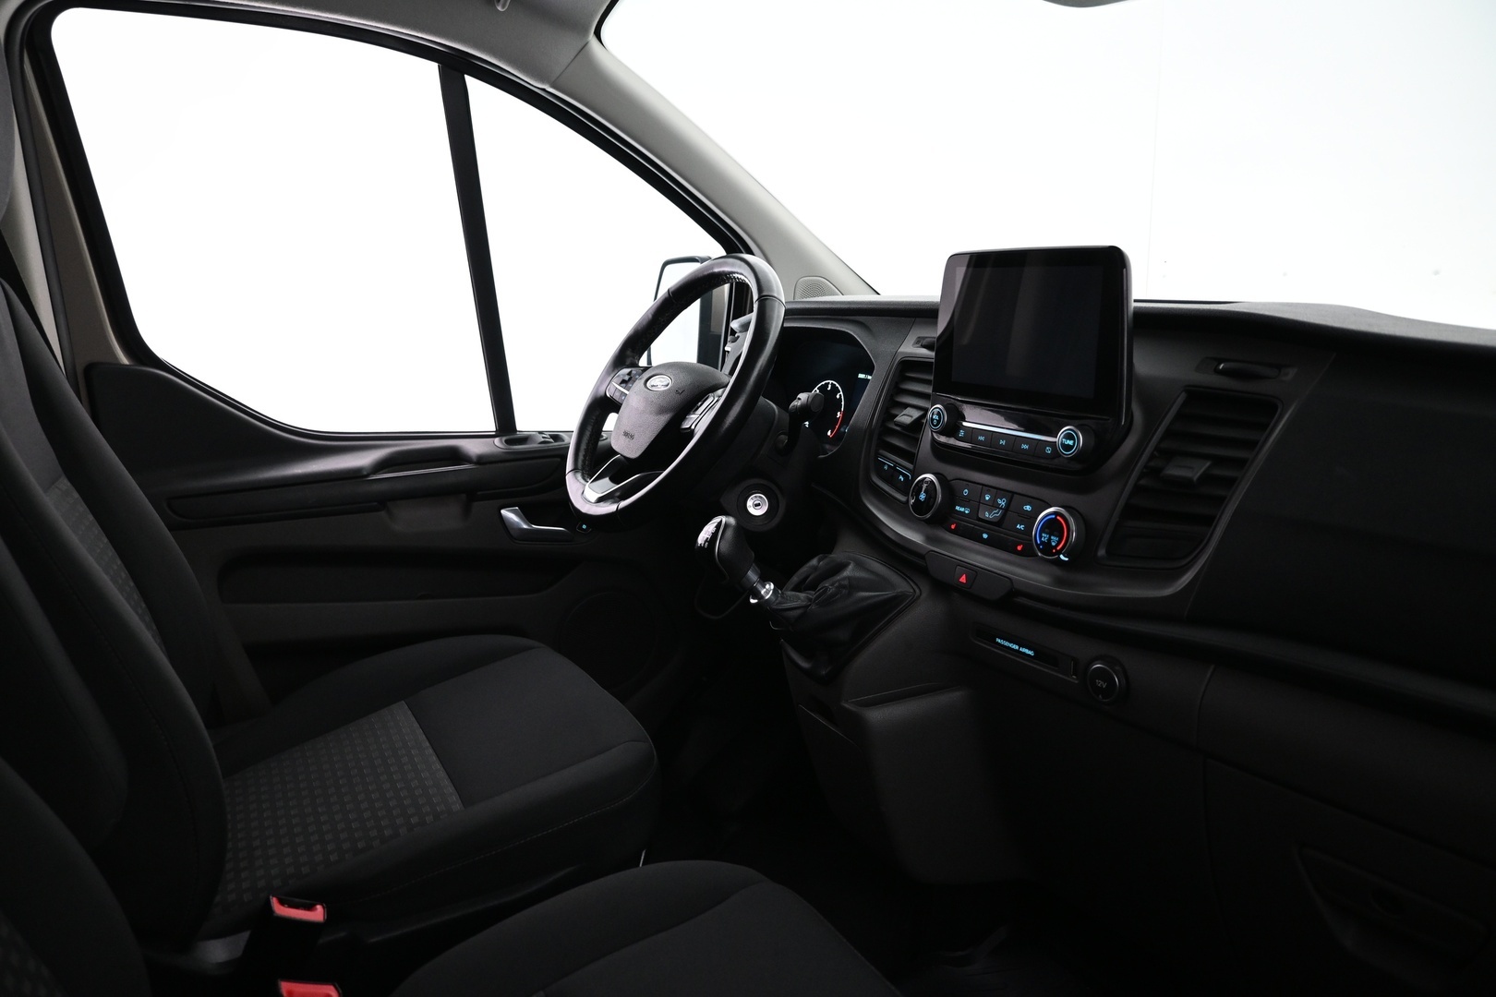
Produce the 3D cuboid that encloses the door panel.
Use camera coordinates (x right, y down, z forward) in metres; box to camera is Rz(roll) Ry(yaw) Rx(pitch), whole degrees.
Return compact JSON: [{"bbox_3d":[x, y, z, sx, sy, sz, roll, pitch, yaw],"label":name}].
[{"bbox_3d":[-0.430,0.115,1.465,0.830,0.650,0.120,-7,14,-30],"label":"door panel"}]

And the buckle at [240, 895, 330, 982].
[{"bbox_3d":[-0.387,0.378,0.825,0.050,0.080,0.028,24,-2,-33],"label":"buckle"}]

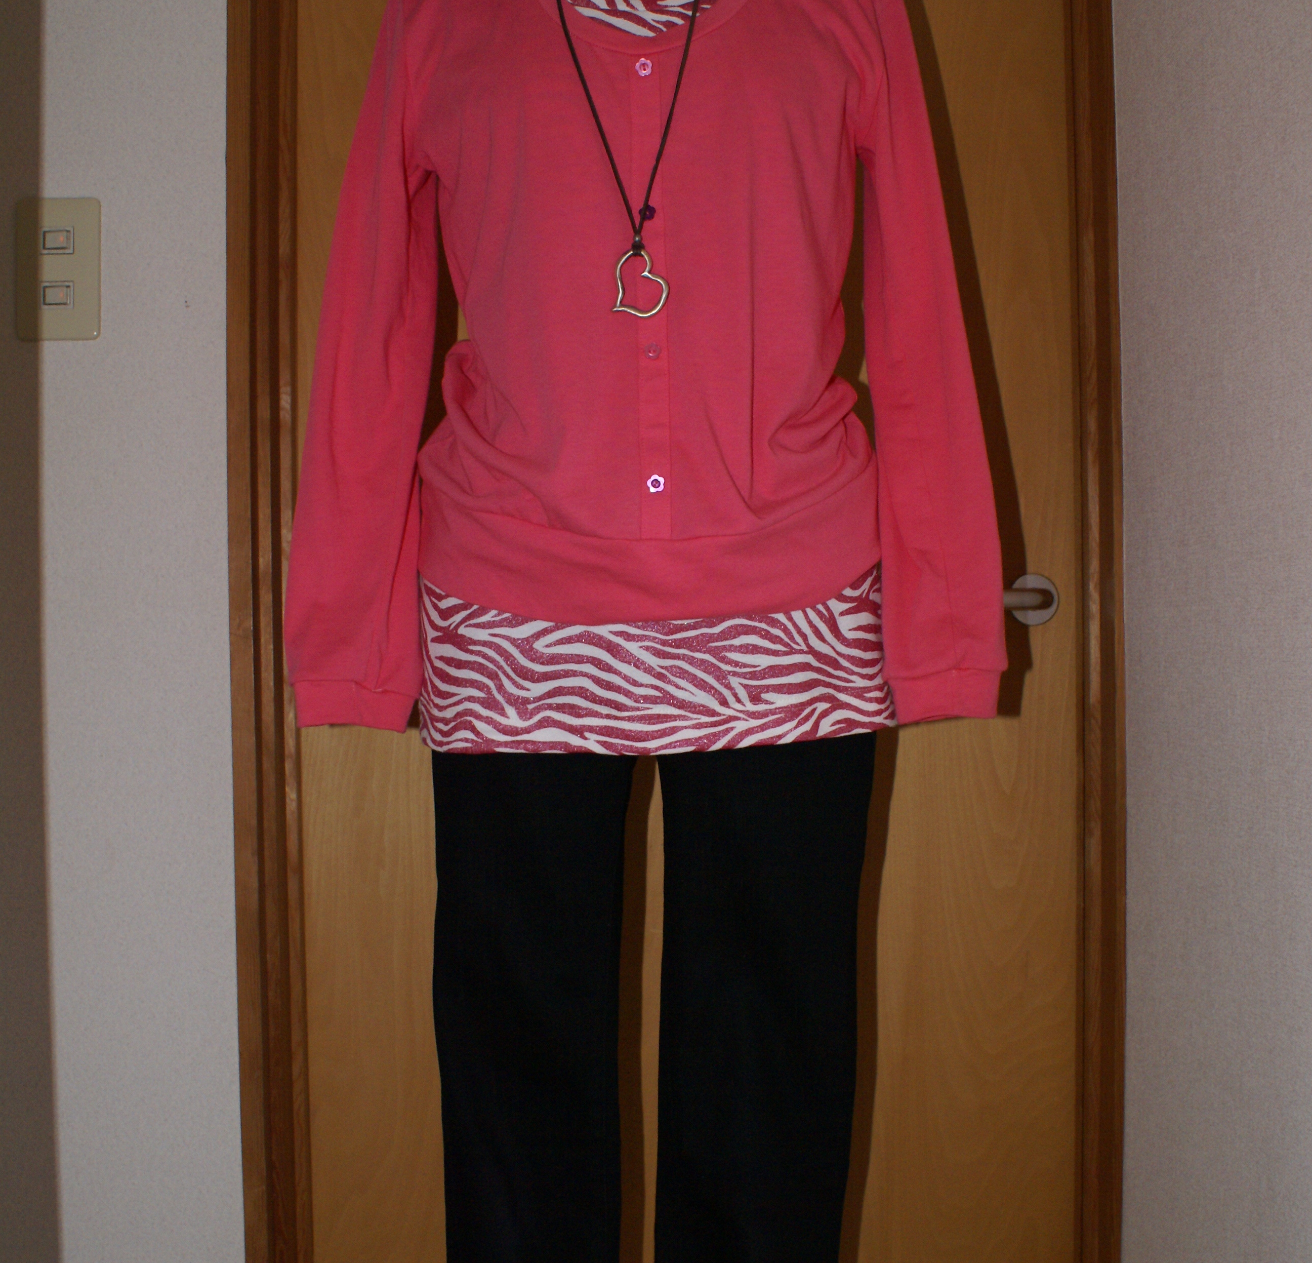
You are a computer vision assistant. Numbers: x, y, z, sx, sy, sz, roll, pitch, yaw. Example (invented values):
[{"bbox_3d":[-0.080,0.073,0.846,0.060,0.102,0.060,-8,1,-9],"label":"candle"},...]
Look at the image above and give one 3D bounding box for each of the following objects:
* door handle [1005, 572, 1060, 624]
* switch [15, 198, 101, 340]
[{"bbox_3d":[0.297,-0.029,1.455,0.135,0.048,0.060,-1,1,0],"label":"door handle"},{"bbox_3d":[-0.503,-0.305,1.378,0.071,0.120,0.010,-1,1,0],"label":"switch"}]

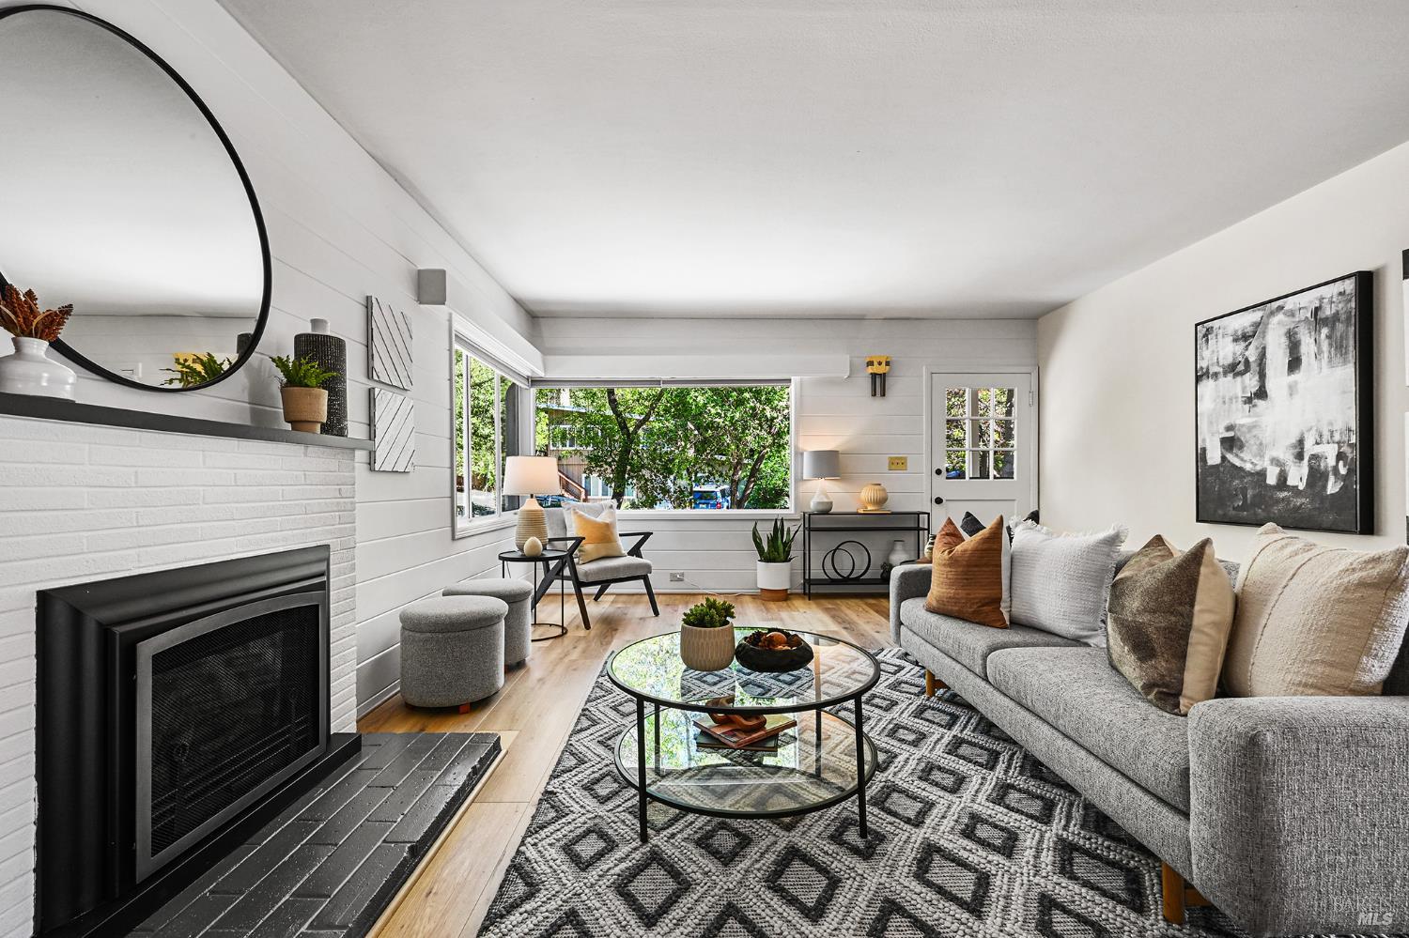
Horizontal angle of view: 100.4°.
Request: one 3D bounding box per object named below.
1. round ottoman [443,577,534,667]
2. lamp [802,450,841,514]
[{"bbox_3d":[-1.245,0.877,3.387,0.480,0.435,0.480,0,-1,-1],"label":"round ottoman"},{"bbox_3d":[1.058,0.114,5.286,0.330,0.572,0.330,0,-1,-1],"label":"lamp"}]

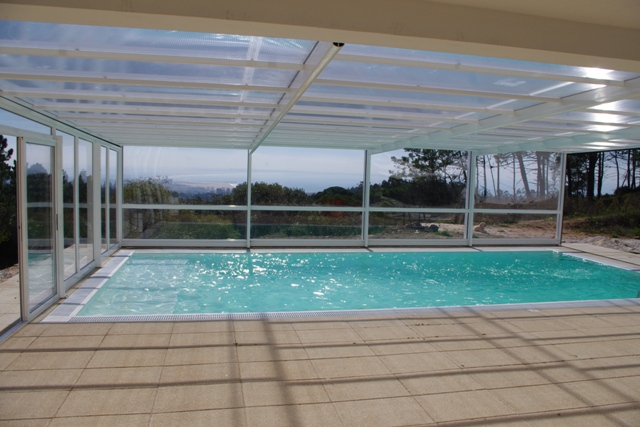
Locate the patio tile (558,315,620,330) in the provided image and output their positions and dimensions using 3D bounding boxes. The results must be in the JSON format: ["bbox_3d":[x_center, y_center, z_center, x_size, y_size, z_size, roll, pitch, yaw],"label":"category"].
[{"bbox_3d":[3.037,1.256,5.484,0.600,0.035,0.400,1,5,-12],"label":"patio tile"}]

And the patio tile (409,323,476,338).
[{"bbox_3d":[1.259,1.233,4.989,0.600,0.040,0.400,1,5,-12],"label":"patio tile"}]

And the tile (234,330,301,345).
[{"bbox_3d":[-0.506,1.216,4.645,0.600,0.035,0.400,1,5,-12],"label":"tile"}]

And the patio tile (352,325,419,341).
[{"bbox_3d":[0.683,1.233,4.905,0.600,0.035,0.400,1,5,-12],"label":"patio tile"}]

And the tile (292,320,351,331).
[{"bbox_3d":[0.003,1.188,5.117,0.600,0.040,0.400,1,5,-12],"label":"tile"}]

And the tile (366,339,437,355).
[{"bbox_3d":[0.765,1.266,4.522,0.600,0.035,0.400,1,5,-12],"label":"tile"}]

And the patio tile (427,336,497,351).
[{"bbox_3d":[1.357,1.272,4.661,0.600,0.035,0.400,1,5,-12],"label":"patio tile"}]

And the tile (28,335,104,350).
[{"bbox_3d":[-2.237,1.167,4.250,0.600,0.040,0.400,1,5,-12],"label":"tile"}]

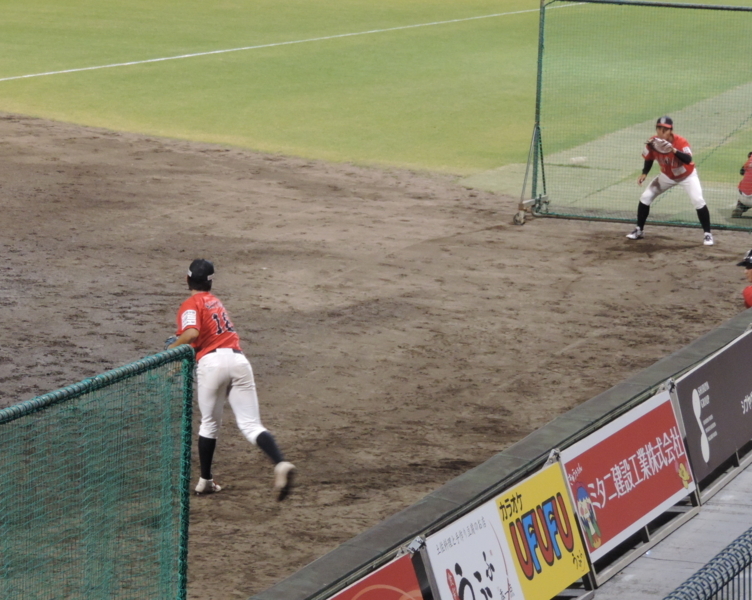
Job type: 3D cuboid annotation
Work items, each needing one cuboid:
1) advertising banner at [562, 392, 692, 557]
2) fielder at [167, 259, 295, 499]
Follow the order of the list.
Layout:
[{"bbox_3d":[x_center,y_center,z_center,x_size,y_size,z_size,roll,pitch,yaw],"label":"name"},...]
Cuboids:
[{"bbox_3d":[1.091,0.736,18.200,0.050,0.464,1.854,-15,2,19],"label":"advertising banner"},{"bbox_3d":[-1.069,0.569,31.400,0.750,1.680,1.100,-3,8,-27],"label":"fielder"}]

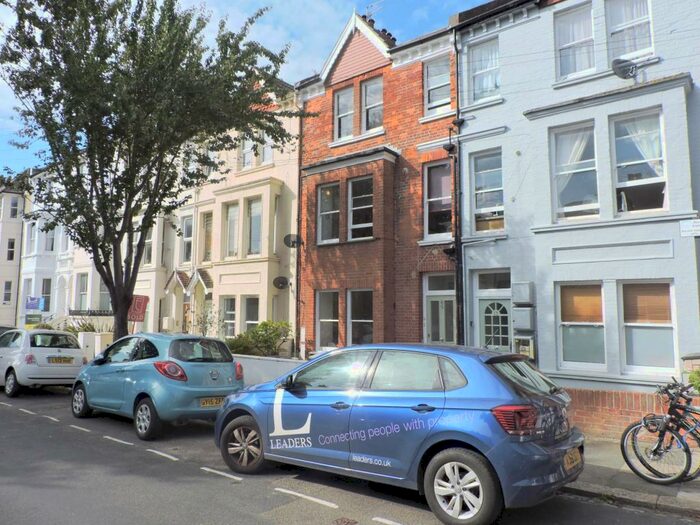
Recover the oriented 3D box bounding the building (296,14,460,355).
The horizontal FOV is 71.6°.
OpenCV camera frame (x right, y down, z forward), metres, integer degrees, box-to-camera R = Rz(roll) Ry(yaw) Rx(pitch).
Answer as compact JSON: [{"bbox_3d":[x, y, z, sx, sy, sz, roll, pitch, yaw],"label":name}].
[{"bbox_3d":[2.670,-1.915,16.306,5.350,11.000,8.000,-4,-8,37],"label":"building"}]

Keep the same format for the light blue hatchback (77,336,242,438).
[{"bbox_3d":[-3.520,2.021,8.638,3.620,1.500,1.660,-5,-8,39],"label":"light blue hatchback"}]

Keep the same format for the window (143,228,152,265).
[{"bbox_3d":[-8.155,-0.757,19.537,0.860,1.750,0.300,-4,-8,37],"label":"window"}]

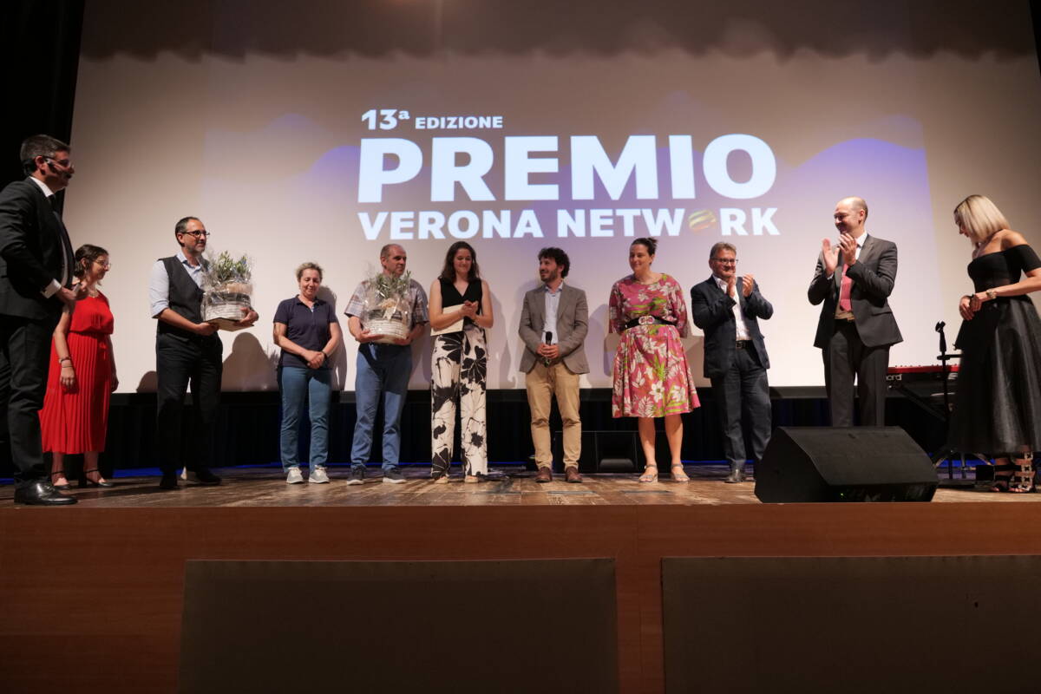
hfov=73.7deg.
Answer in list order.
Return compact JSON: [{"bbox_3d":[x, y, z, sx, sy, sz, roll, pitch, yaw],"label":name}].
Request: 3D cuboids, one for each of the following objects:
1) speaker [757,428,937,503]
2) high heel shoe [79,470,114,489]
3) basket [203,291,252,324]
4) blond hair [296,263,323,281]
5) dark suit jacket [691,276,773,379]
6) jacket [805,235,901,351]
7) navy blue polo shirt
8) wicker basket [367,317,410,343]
[{"bbox_3d":[1.405,0.500,2.980,0.620,0.330,0.430,2,-9,-15],"label":"speaker"},{"bbox_3d":[-2.781,0.864,4.545,0.235,0.125,0.085,-1,-9,3],"label":"high heel shoe"},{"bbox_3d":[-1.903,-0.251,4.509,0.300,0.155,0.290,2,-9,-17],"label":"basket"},{"bbox_3d":[-1.589,-0.545,5.221,0.200,0.190,0.220,1,-9,-7],"label":"blond hair"},{"bbox_3d":[1.527,-0.147,5.017,0.540,0.730,0.350,1,-9,-7],"label":"dark suit jacket"},{"bbox_3d":[2.061,-0.339,4.276,0.520,0.700,0.360,-8,-12,42],"label":"jacket"},{"bbox_3d":[-1.580,-0.115,5.106,0.470,0.530,0.270,0,-9,-3],"label":"navy blue polo shirt"},{"bbox_3d":[-0.917,-0.108,4.811,0.300,0.150,0.290,0,-9,0],"label":"wicker basket"}]

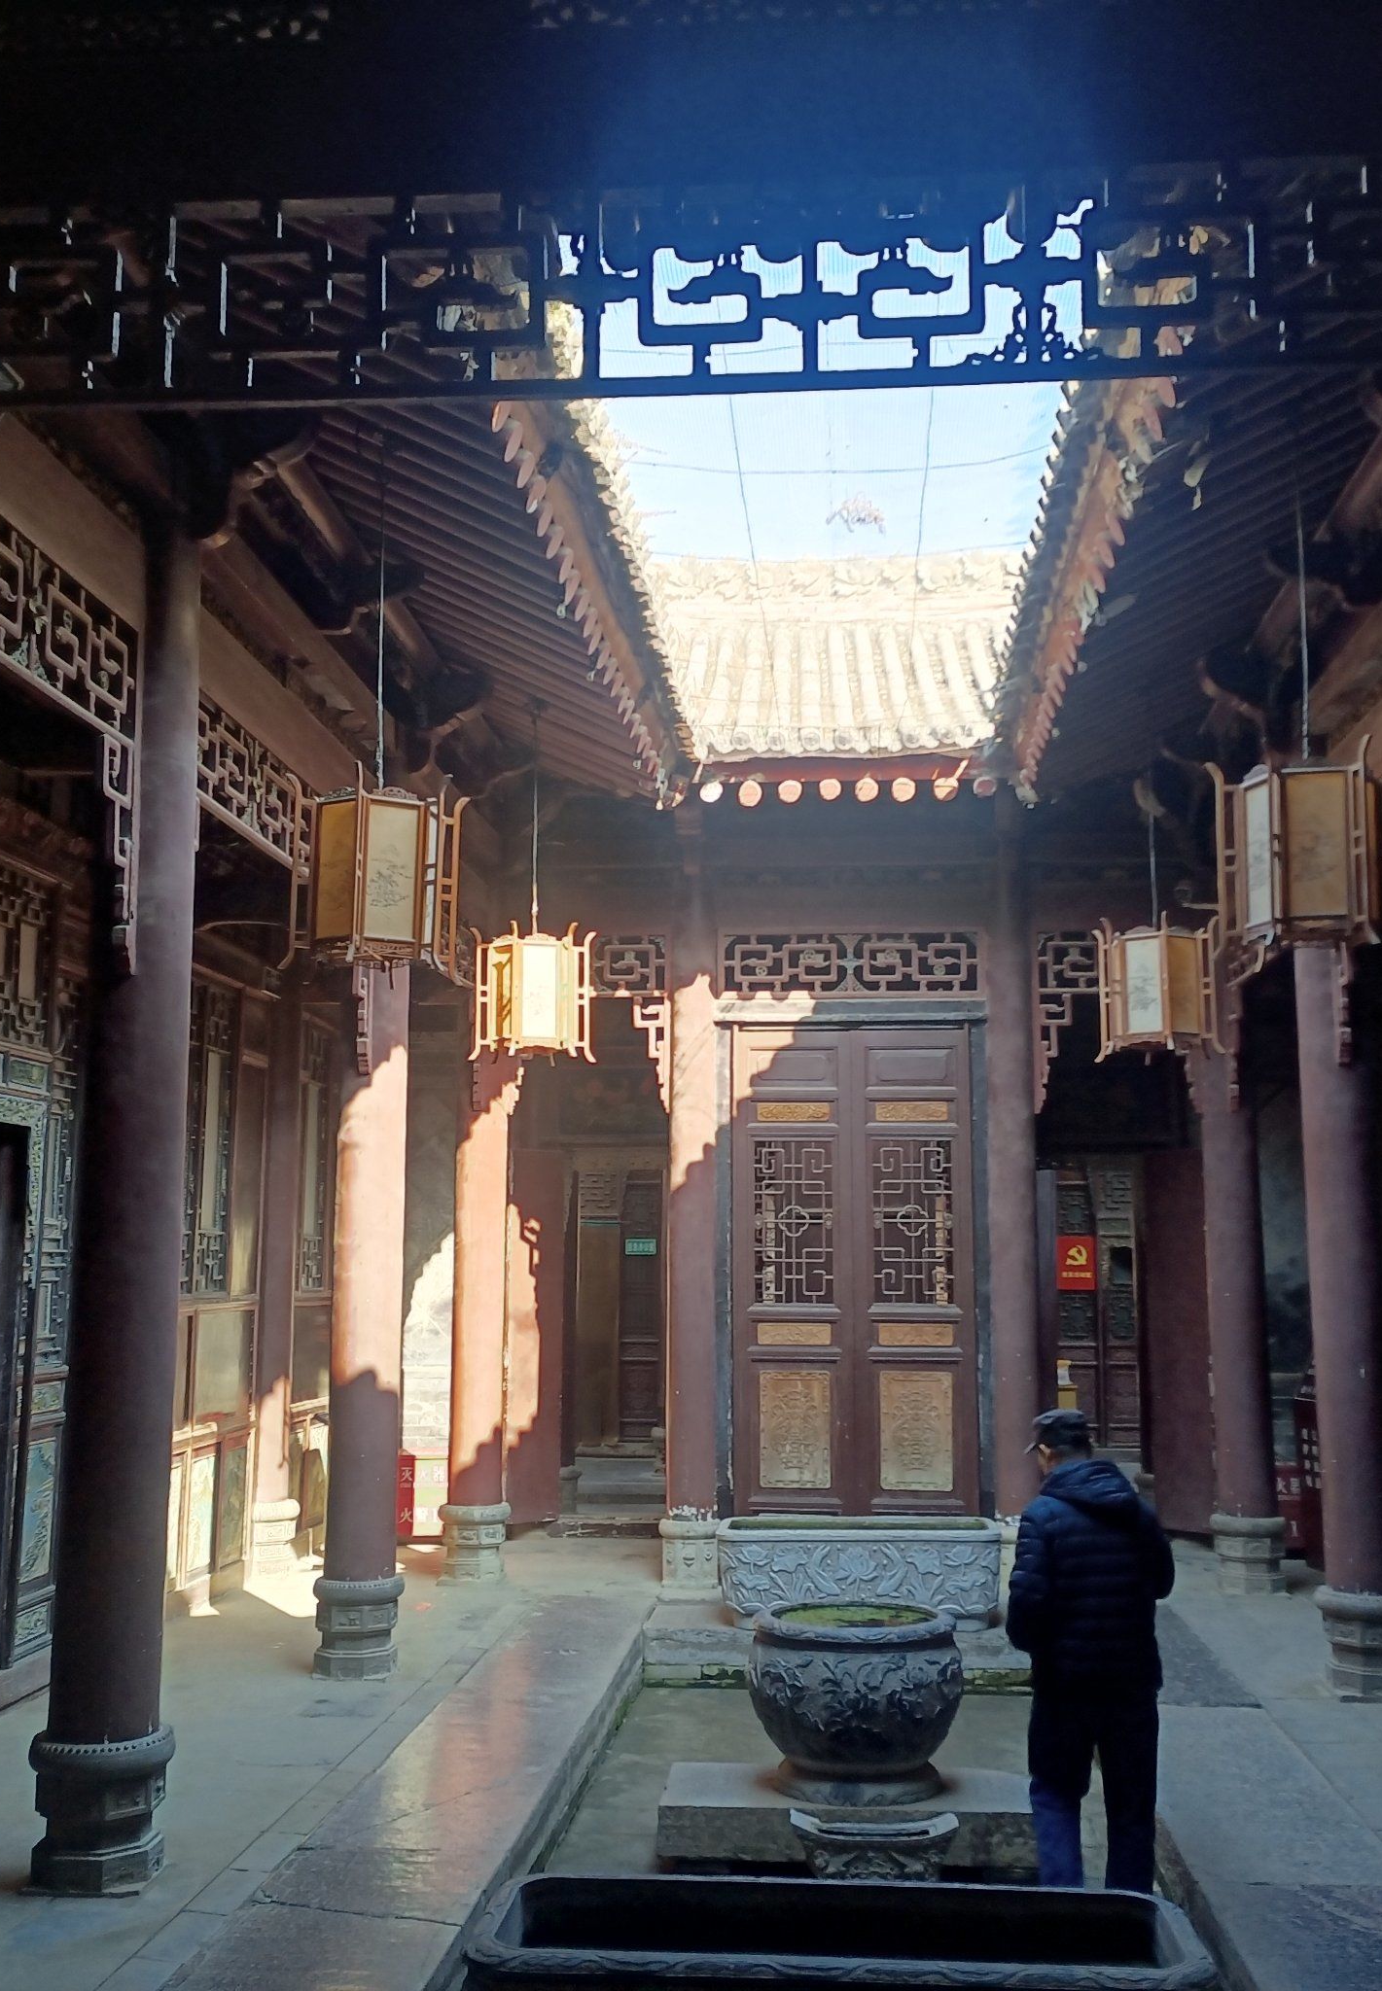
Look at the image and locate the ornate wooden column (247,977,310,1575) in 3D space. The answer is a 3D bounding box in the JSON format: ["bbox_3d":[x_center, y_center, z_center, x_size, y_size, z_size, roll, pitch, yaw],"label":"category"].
[{"bbox_3d":[-2.650,1.770,12.952,0.340,3.800,0.340,0,-8,5],"label":"ornate wooden column"}]

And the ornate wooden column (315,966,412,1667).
[{"bbox_3d":[-1.550,1.181,9.613,0.420,4.000,0.420,-1,-8,5],"label":"ornate wooden column"}]

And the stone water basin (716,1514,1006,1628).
[{"bbox_3d":[0.905,3.089,10.683,1.485,0.499,0.680,-1,-8,5],"label":"stone water basin"}]

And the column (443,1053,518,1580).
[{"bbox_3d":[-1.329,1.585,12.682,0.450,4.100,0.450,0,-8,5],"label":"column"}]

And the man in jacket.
[{"bbox_3d":[1.319,2.217,6.572,0.530,1.688,0.360,2,-8,-12],"label":"man in jacket"}]

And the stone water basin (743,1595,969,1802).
[{"bbox_3d":[0.635,2.719,7.697,0.830,0.620,0.830,0,-8,5],"label":"stone water basin"}]

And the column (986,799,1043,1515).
[{"bbox_3d":[1.986,1.188,12.282,0.380,4.800,0.380,0,-8,5],"label":"column"}]

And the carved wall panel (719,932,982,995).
[{"bbox_3d":[0.973,-0.191,12.147,1.594,0.432,0.080,-1,-8,5],"label":"carved wall panel"}]

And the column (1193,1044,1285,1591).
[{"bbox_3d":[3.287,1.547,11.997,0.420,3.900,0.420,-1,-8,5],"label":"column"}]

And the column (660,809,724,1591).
[{"bbox_3d":[0.013,1.204,12.449,0.400,4.800,0.400,0,-8,5],"label":"column"}]

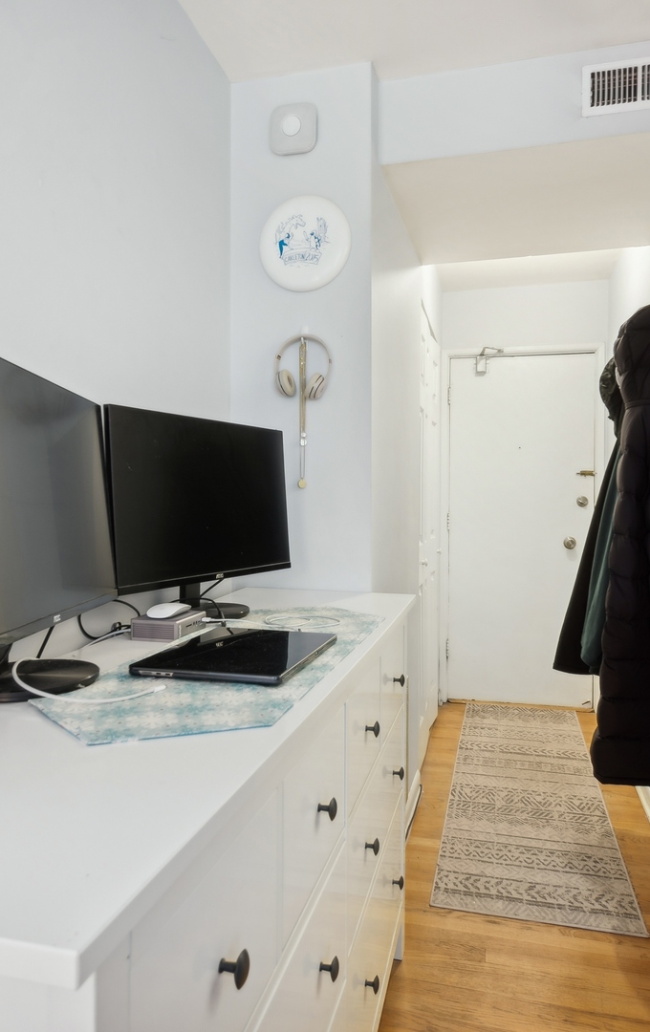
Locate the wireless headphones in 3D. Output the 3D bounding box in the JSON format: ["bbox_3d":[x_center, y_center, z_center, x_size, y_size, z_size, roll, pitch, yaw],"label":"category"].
[{"bbox_3d":[-0.061,-0.426,1.845,0.168,0.188,0.075,0,1,15],"label":"wireless headphones"}]

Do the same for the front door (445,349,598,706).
[{"bbox_3d":[1.195,0.089,3.950,0.845,2.130,0.070,0,1,15],"label":"front door"}]

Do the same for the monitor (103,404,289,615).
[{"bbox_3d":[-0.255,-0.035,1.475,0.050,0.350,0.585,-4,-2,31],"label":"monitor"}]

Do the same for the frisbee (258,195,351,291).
[{"bbox_3d":[-0.060,-0.792,1.875,0.275,0.275,0.030,0,1,15],"label":"frisbee"}]

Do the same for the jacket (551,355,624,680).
[{"bbox_3d":[0.996,-0.033,2.268,0.370,1.130,0.370,0,1,15],"label":"jacket"}]

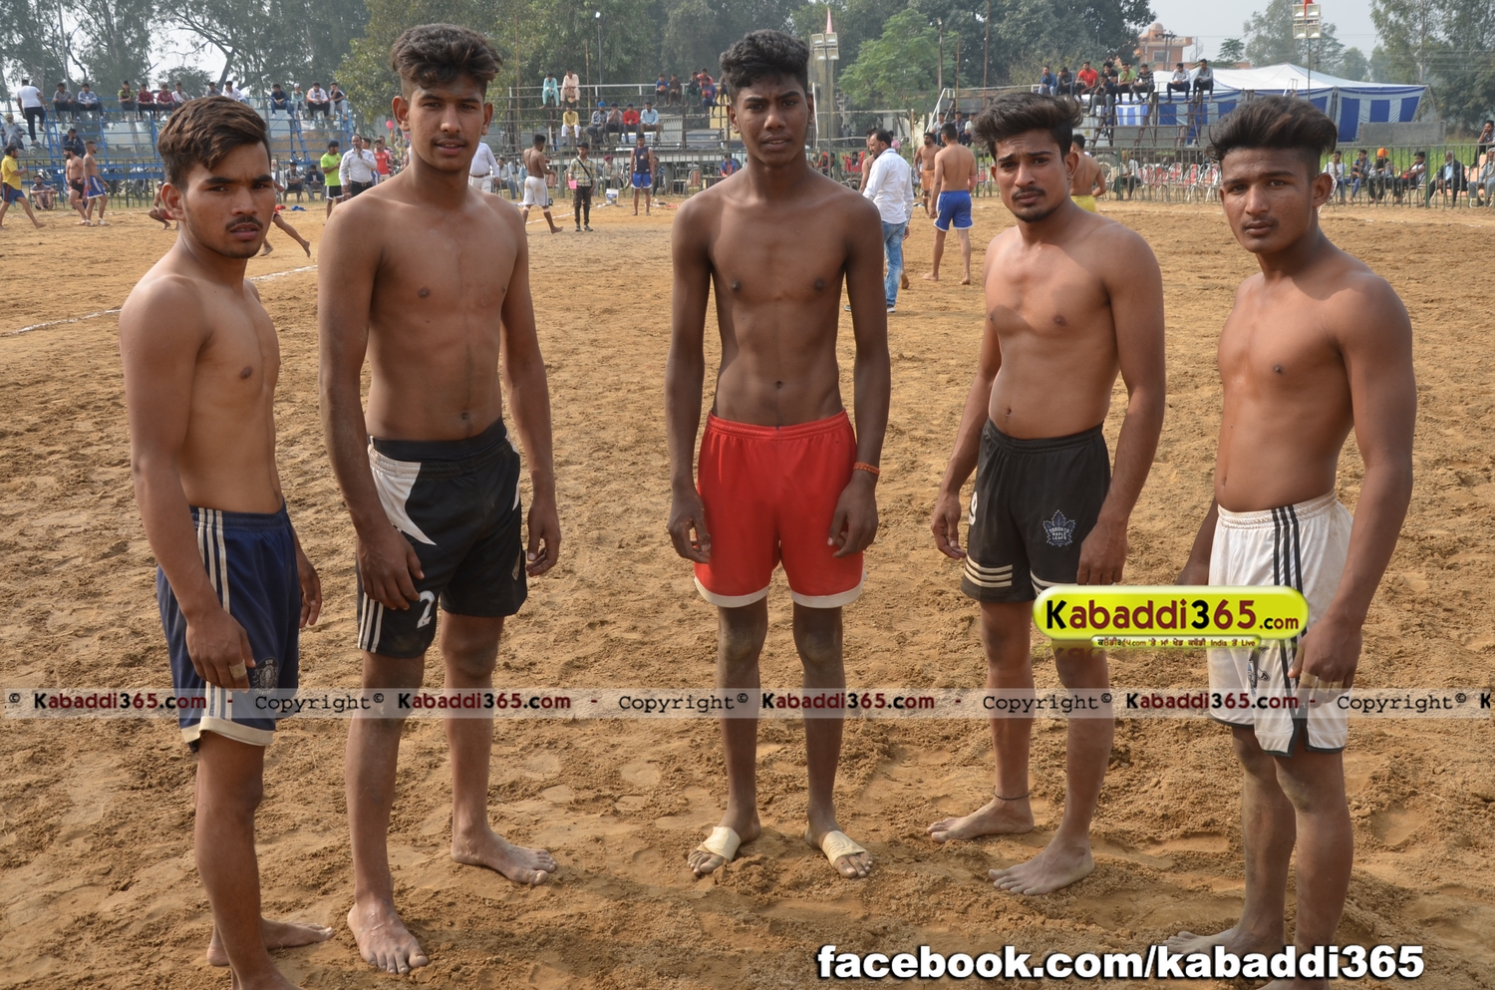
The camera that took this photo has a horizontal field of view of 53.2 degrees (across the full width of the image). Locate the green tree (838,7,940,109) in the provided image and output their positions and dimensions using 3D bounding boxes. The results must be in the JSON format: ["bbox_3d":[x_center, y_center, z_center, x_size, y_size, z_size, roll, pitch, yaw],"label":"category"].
[{"bbox_3d":[6.045,-16.148,60.628,5.000,6.978,4.800,0,13,0],"label":"green tree"}]

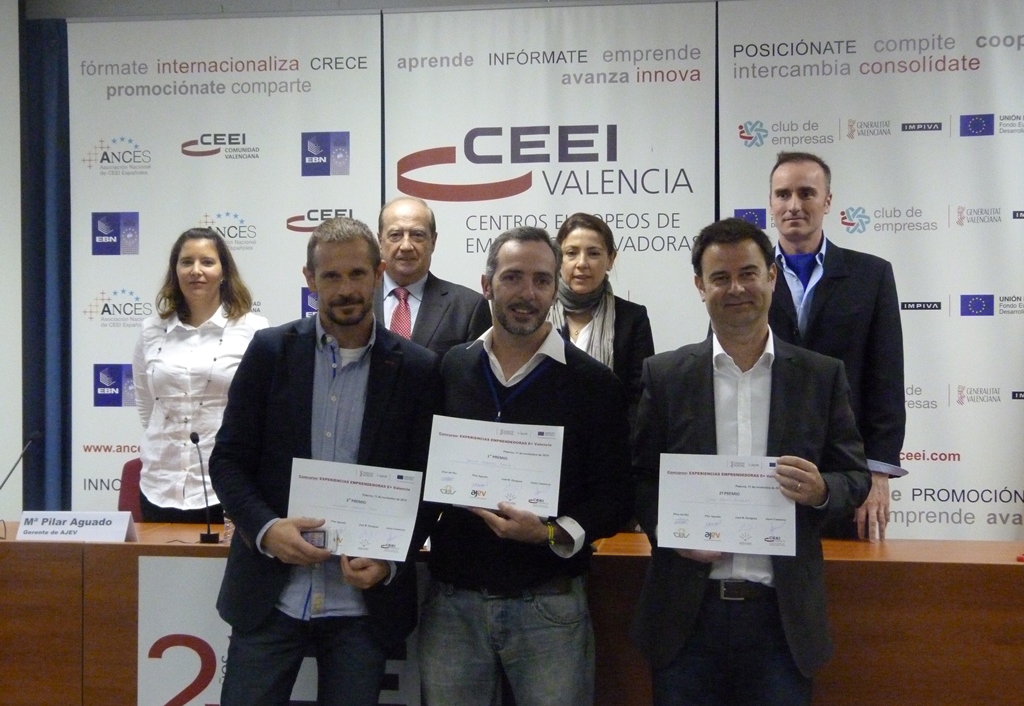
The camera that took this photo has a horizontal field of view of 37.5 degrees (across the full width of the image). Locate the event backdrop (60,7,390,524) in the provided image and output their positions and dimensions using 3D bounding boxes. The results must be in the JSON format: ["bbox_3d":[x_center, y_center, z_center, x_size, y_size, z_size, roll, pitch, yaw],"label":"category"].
[{"bbox_3d":[-1.074,-0.216,5.609,1.217,2.050,0.030,0,1,9],"label":"event backdrop"}]

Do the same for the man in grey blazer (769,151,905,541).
[{"bbox_3d":[0.830,0.340,4.241,0.560,1.810,0.340,0,1,7],"label":"man in grey blazer"}]

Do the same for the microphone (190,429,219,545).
[{"bbox_3d":[-0.817,0.361,4.040,0.075,0.296,0.110,0,1,-11],"label":"microphone"}]

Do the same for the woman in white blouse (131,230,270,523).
[{"bbox_3d":[-0.941,0.441,4.560,0.440,1.640,0.290,0,1,3],"label":"woman in white blouse"}]

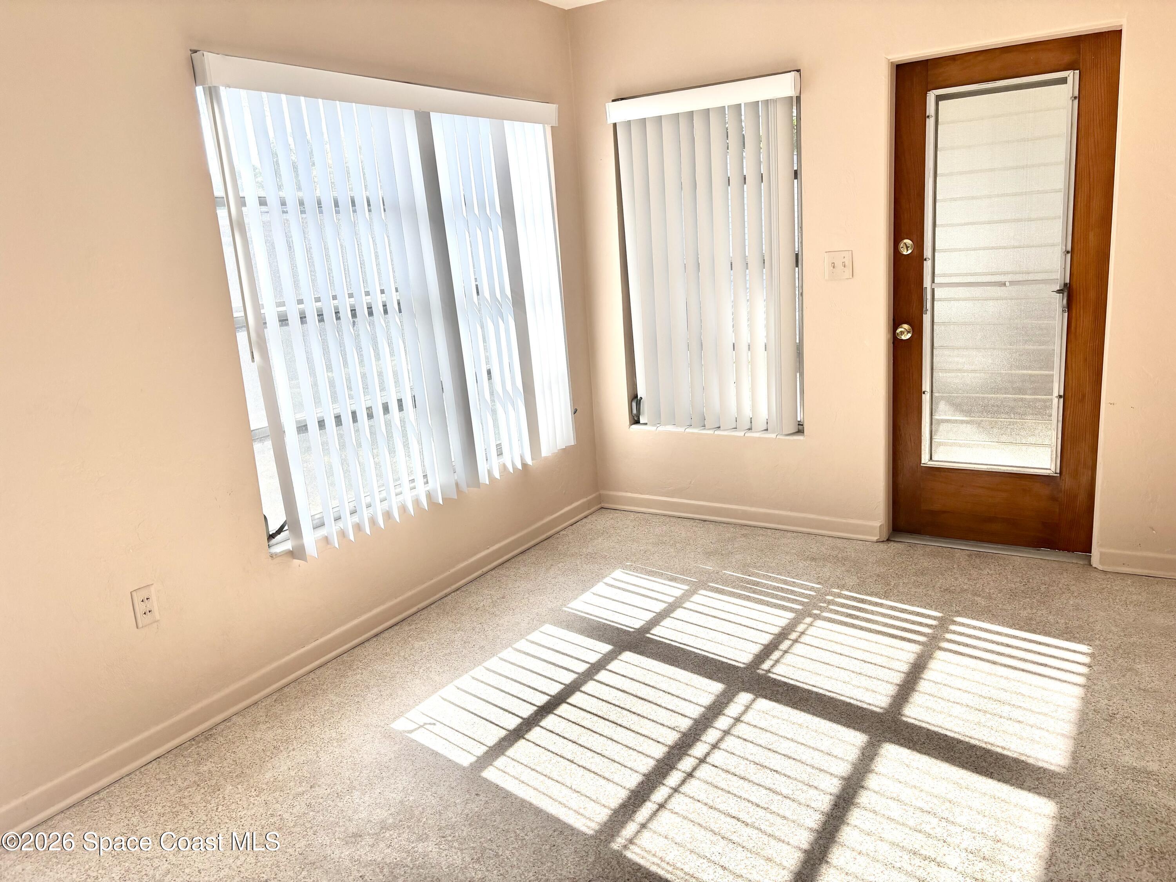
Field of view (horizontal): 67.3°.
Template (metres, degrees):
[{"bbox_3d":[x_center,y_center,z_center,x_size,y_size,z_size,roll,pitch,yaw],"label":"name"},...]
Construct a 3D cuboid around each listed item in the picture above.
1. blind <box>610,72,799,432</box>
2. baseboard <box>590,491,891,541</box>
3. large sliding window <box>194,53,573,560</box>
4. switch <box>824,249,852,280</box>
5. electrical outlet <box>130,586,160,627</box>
[{"bbox_3d":[0.560,-0.818,4.149,0.928,1.575,0.100,4,15,32],"label":"blind"},{"bbox_3d":[0.703,0.369,4.386,1.484,0.089,0.020,4,15,32],"label":"baseboard"},{"bbox_3d":[-0.625,-0.590,3.574,0.130,1.612,1.894,4,15,32],"label":"large sliding window"},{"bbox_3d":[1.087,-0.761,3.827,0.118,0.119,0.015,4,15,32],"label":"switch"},{"bbox_3d":[-1.306,0.488,2.606,0.010,0.115,0.071,4,15,32],"label":"electrical outlet"}]

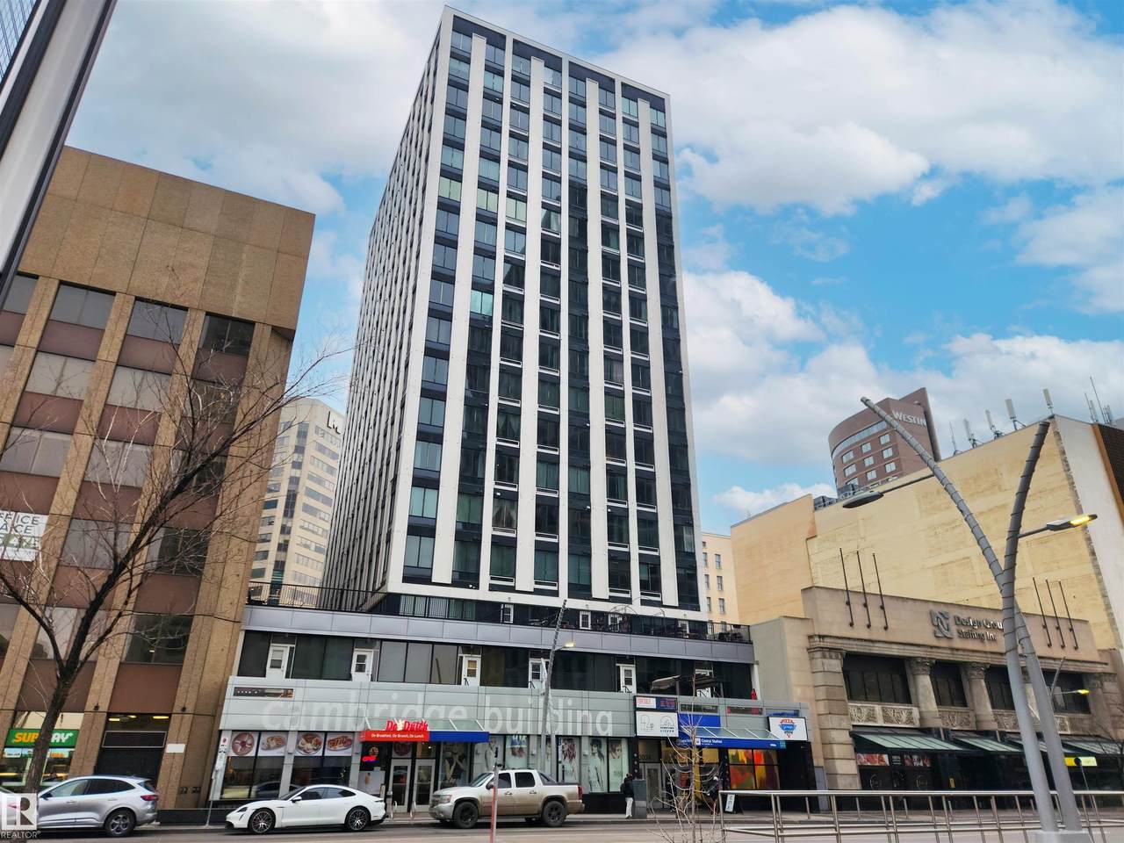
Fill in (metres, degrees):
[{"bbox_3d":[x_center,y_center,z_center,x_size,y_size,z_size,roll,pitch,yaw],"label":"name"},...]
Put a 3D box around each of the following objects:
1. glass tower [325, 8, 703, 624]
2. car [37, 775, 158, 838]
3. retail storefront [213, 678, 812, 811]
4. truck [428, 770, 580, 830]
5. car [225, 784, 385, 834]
[{"bbox_3d":[-6.269,-3.583,67.352,21.273,49.670,30.620,11,-26,-22],"label":"glass tower"},{"bbox_3d":[-14.769,11.577,22.609,4.580,1.670,1.880,11,-26,-22],"label":"car"},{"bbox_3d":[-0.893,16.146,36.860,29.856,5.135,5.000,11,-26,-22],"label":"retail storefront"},{"bbox_3d":[-2.051,13.930,27.790,5.620,1.930,2.010,11,-26,-22],"label":"truck"},{"bbox_3d":[-8.361,12.862,24.920,4.960,1.380,1.970,11,-26,-22],"label":"car"}]

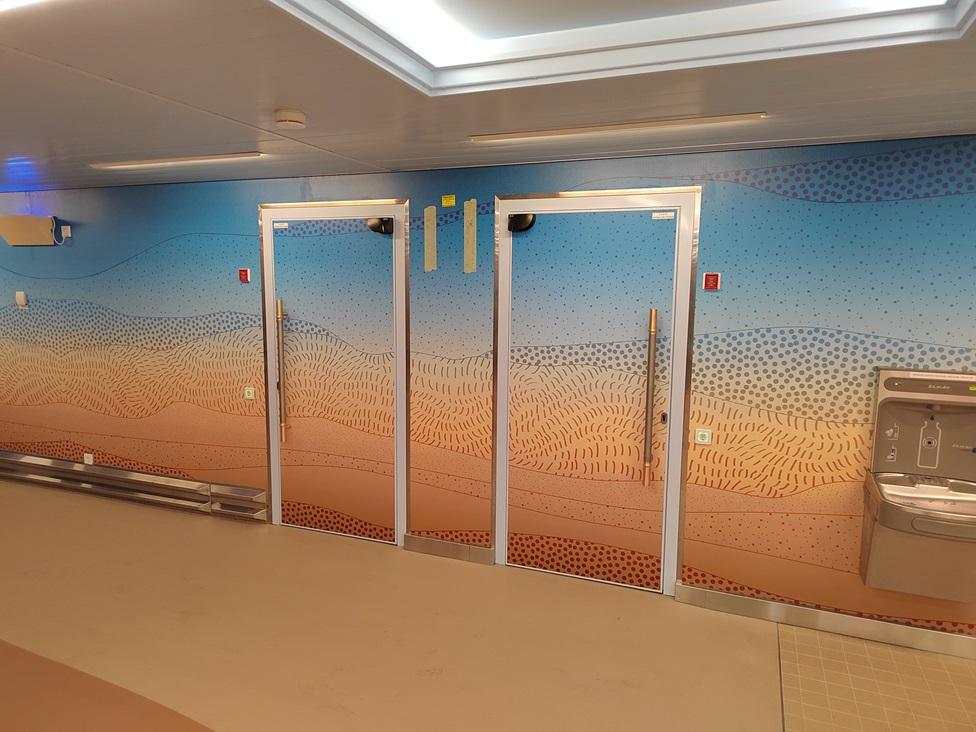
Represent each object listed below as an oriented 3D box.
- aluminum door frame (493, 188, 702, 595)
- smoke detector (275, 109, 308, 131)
[{"bbox_3d":[0.549,0.145,3.578,1.100,2.160,0.100,4,8,22],"label":"aluminum door frame"},{"bbox_3d":[-0.778,-0.973,2.566,0.110,0.048,0.110,4,8,22],"label":"smoke detector"}]

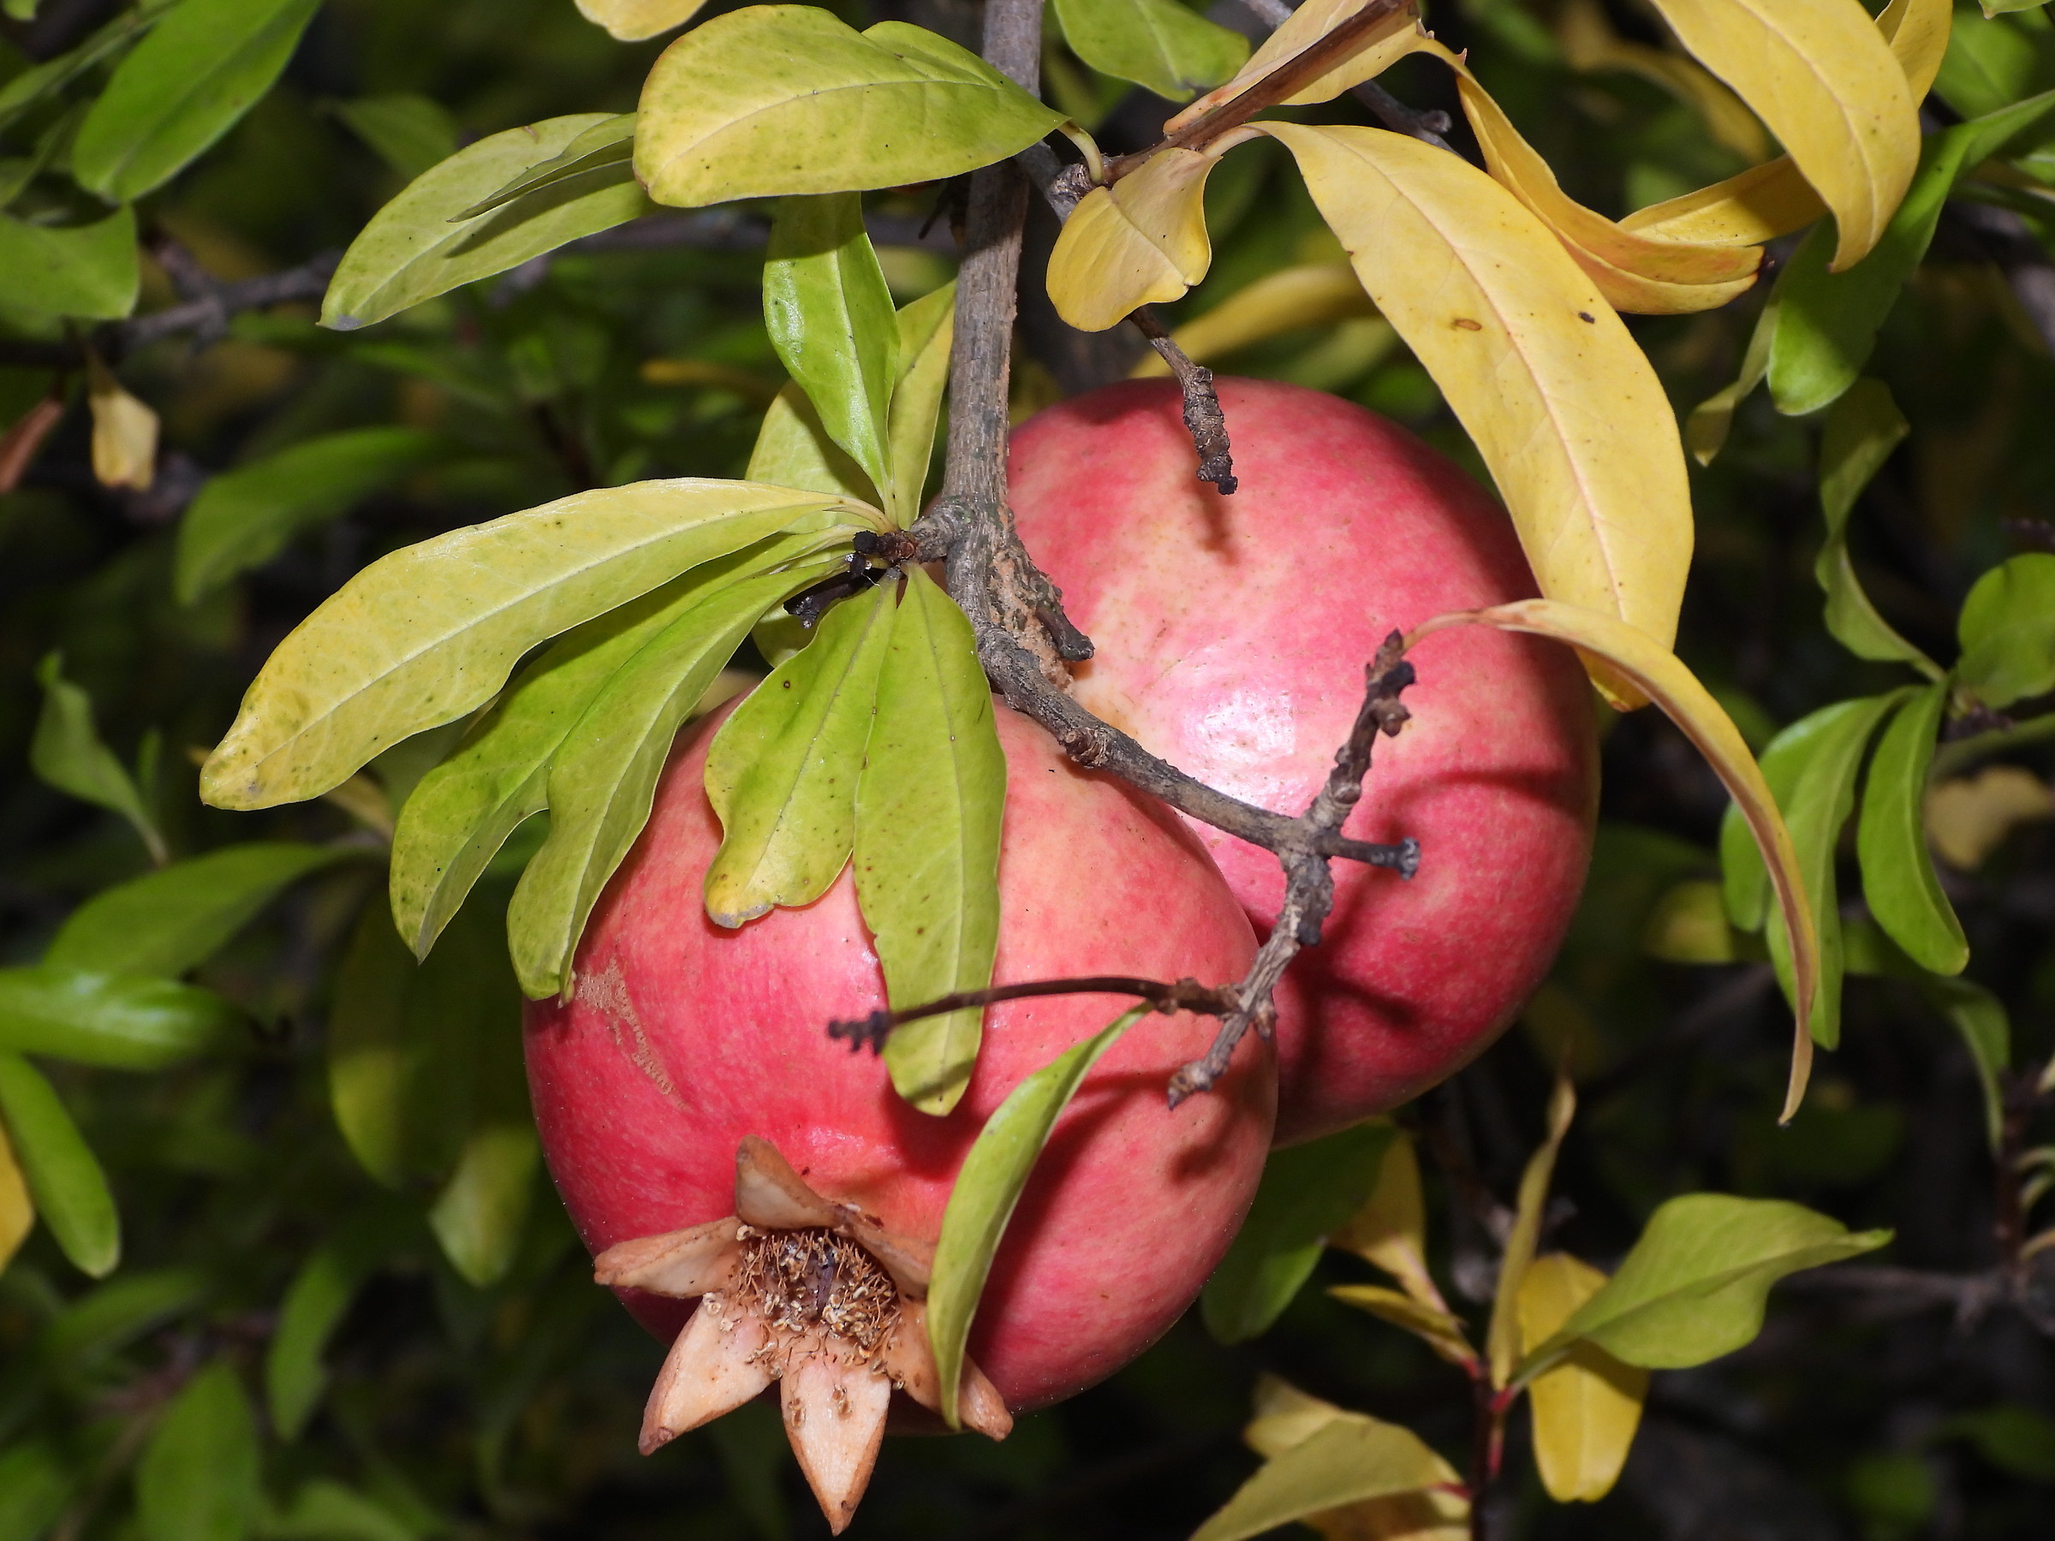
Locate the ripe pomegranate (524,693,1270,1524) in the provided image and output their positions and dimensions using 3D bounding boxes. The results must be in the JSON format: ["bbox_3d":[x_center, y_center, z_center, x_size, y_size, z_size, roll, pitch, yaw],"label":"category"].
[{"bbox_3d":[-0.015,0.035,0.946,0.084,0.084,0.089,10,41,12],"label":"ripe pomegranate"}]

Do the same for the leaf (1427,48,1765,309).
[{"bbox_3d":[0.056,-0.058,0.880,0.041,0.012,0.013,34,0,0],"label":"leaf"}]

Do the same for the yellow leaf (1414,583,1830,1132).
[{"bbox_3d":[0.064,0.004,0.848,0.020,0.062,0.014,-38,0,0],"label":"yellow leaf"}]

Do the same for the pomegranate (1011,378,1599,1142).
[{"bbox_3d":[0.025,0.000,0.923,0.080,0.080,0.086,0,-11,27],"label":"pomegranate"}]

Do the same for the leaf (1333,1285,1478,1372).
[{"bbox_3d":[0.043,0.063,0.970,0.019,0.005,0.008,27,0,0],"label":"leaf"}]

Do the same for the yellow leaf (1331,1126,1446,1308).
[{"bbox_3d":[0.043,0.050,0.970,0.011,0.022,0.007,-23,0,0],"label":"yellow leaf"}]

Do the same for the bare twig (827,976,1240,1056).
[{"bbox_3d":[0.001,0.025,0.885,0.046,0.008,0.005,0,0,-24],"label":"bare twig"}]

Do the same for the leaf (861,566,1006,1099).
[{"bbox_3d":[-0.010,0.007,0.840,0.014,0.058,0.009,-2,-22,0],"label":"leaf"}]

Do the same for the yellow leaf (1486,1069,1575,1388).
[{"bbox_3d":[0.057,0.052,0.970,0.006,0.036,0.011,11,0,0],"label":"yellow leaf"}]

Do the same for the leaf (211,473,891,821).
[{"bbox_3d":[-0.052,-0.013,0.929,0.079,0.020,0.012,-24,-24,-13],"label":"leaf"}]

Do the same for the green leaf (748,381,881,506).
[{"bbox_3d":[-0.022,-0.036,0.953,0.006,0.017,0.025,22,25,-47],"label":"green leaf"}]

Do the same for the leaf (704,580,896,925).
[{"bbox_3d":[-0.022,-0.003,0.922,0.018,0.049,0.007,17,-38,8],"label":"leaf"}]

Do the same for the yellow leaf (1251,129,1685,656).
[{"bbox_3d":[0.049,-0.040,0.870,0.021,0.071,0.014,-34,0,0],"label":"yellow leaf"}]

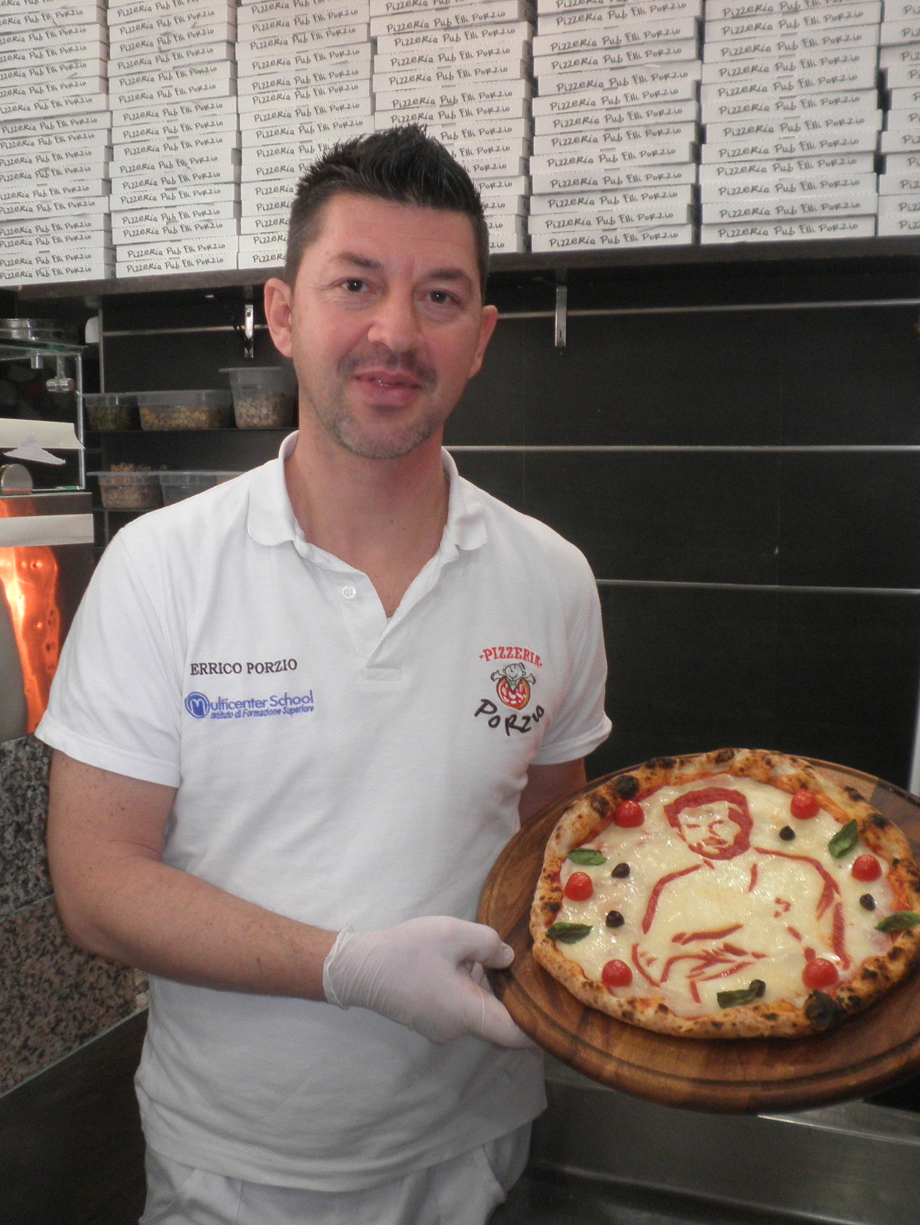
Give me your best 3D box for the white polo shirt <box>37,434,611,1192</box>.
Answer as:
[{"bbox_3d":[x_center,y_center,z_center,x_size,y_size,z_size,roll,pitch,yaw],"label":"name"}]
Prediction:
[{"bbox_3d":[-0.105,0.160,1.125,0.525,0.635,0.290,-3,8,-20],"label":"white polo shirt"}]

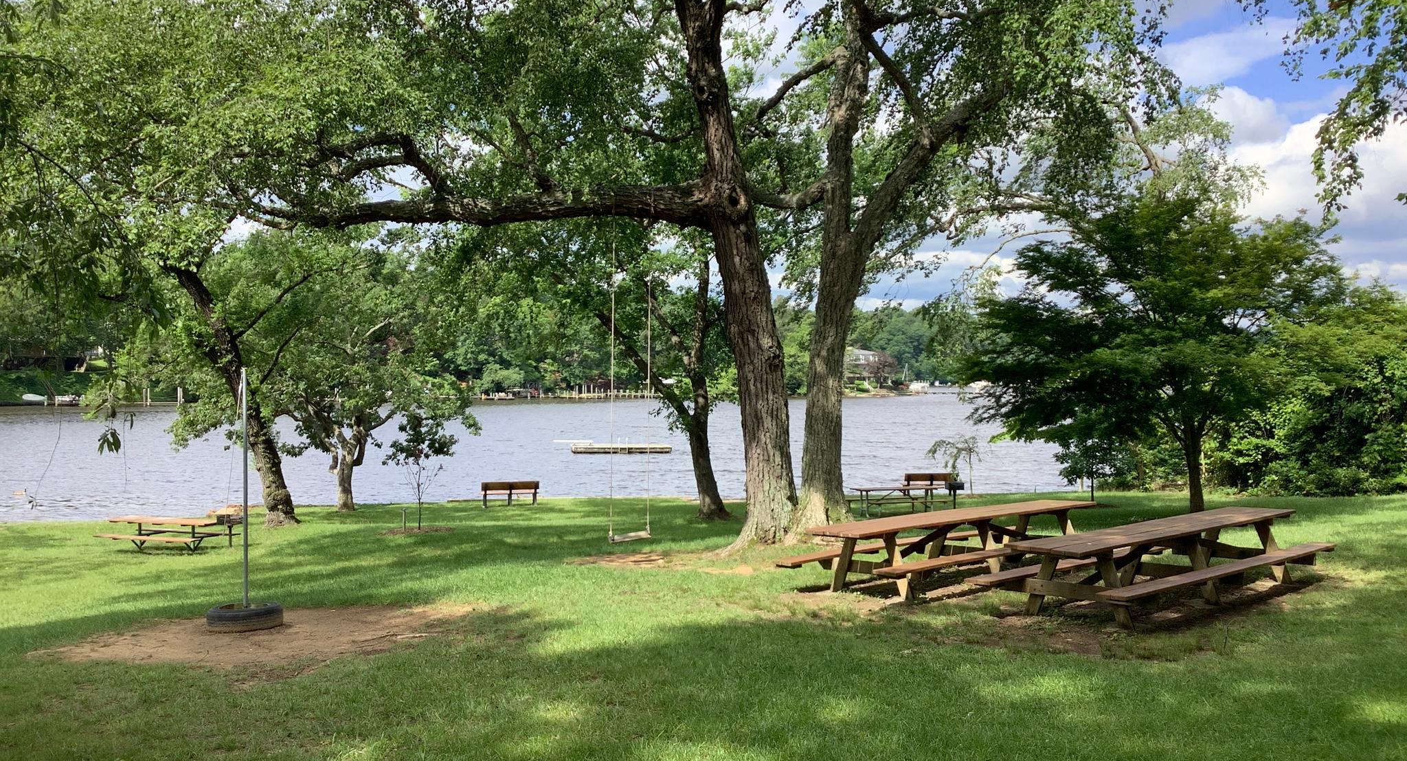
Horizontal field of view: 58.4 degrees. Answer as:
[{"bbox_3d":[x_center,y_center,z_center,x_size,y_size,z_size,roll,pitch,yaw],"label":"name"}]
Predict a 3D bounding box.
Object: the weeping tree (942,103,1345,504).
[{"bbox_3d":[9.850,-1.300,28.000,8.500,8.600,7.800,0,0,0],"label":"weeping tree"}]

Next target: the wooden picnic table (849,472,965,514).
[{"bbox_3d":[5.200,3.300,34.000,2.460,0.760,1.720,0,0,-18],"label":"wooden picnic table"}]

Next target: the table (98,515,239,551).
[{"bbox_3d":[-12.950,3.790,30.500,2.700,0.760,1.620,0,0,19],"label":"table"}]

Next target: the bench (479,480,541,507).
[{"bbox_3d":[-5.830,3.420,38.000,1.830,0.800,0.620,0,0,-16],"label":"bench"}]

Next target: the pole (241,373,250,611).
[{"bbox_3d":[-4.540,1.120,12.500,0.048,2.440,0.048,0,0,0],"label":"pole"}]

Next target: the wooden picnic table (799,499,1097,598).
[{"bbox_3d":[3.110,1.990,14.950,4.800,0.760,1.630,0,0,-44],"label":"wooden picnic table"}]

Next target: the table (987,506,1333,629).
[{"bbox_3d":[4.860,1.910,13.180,4.880,0.760,1.640,0,0,-44],"label":"table"}]

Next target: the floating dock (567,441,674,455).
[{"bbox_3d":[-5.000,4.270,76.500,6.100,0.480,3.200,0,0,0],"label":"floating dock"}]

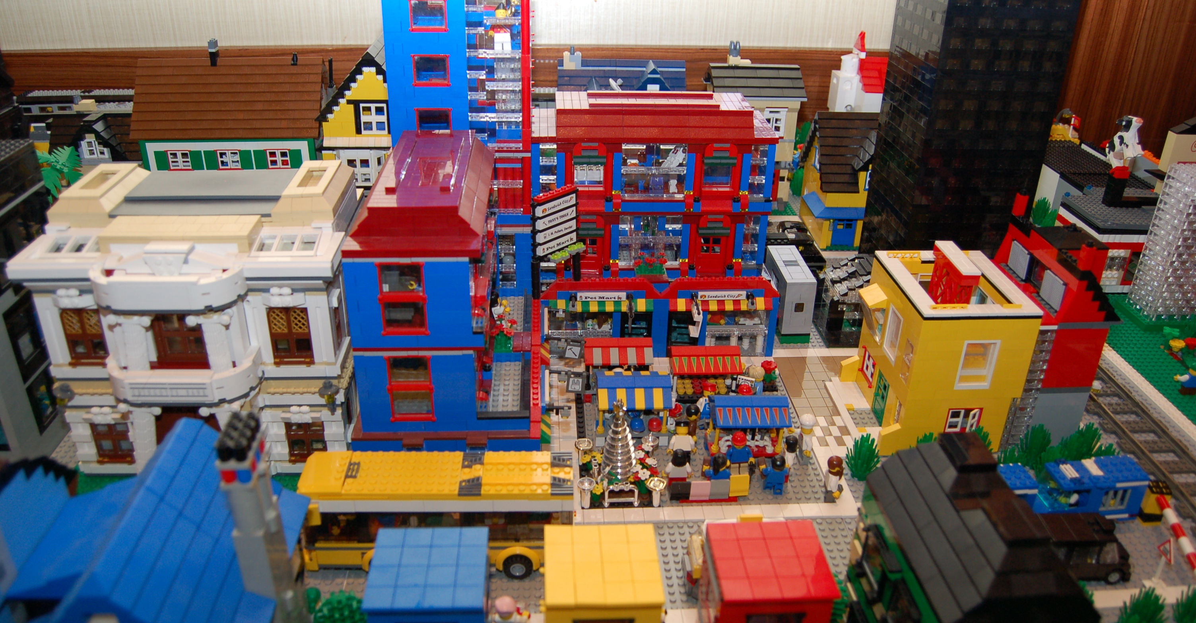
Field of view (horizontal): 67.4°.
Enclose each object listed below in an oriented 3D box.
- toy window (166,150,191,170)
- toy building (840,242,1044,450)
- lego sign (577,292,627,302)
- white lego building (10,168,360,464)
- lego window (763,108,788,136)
[{"bbox_3d":[-0.560,-0.202,1.202,0.033,0.029,0.008,-2,27,-7],"label":"toy window"},{"bbox_3d":[0.303,0.027,0.812,0.119,0.161,0.128,-1,27,-3],"label":"toy building"},{"bbox_3d":[0.004,-0.015,0.888,0.048,0.008,0.004,0,27,-4],"label":"lego sign"},{"bbox_3d":[-0.323,0.004,0.770,0.244,0.216,0.218,0,27,-3],"label":"white lego building"},{"bbox_3d":[0.255,-0.272,1.289,0.032,0.042,0.009,-1,27,-3],"label":"lego window"}]

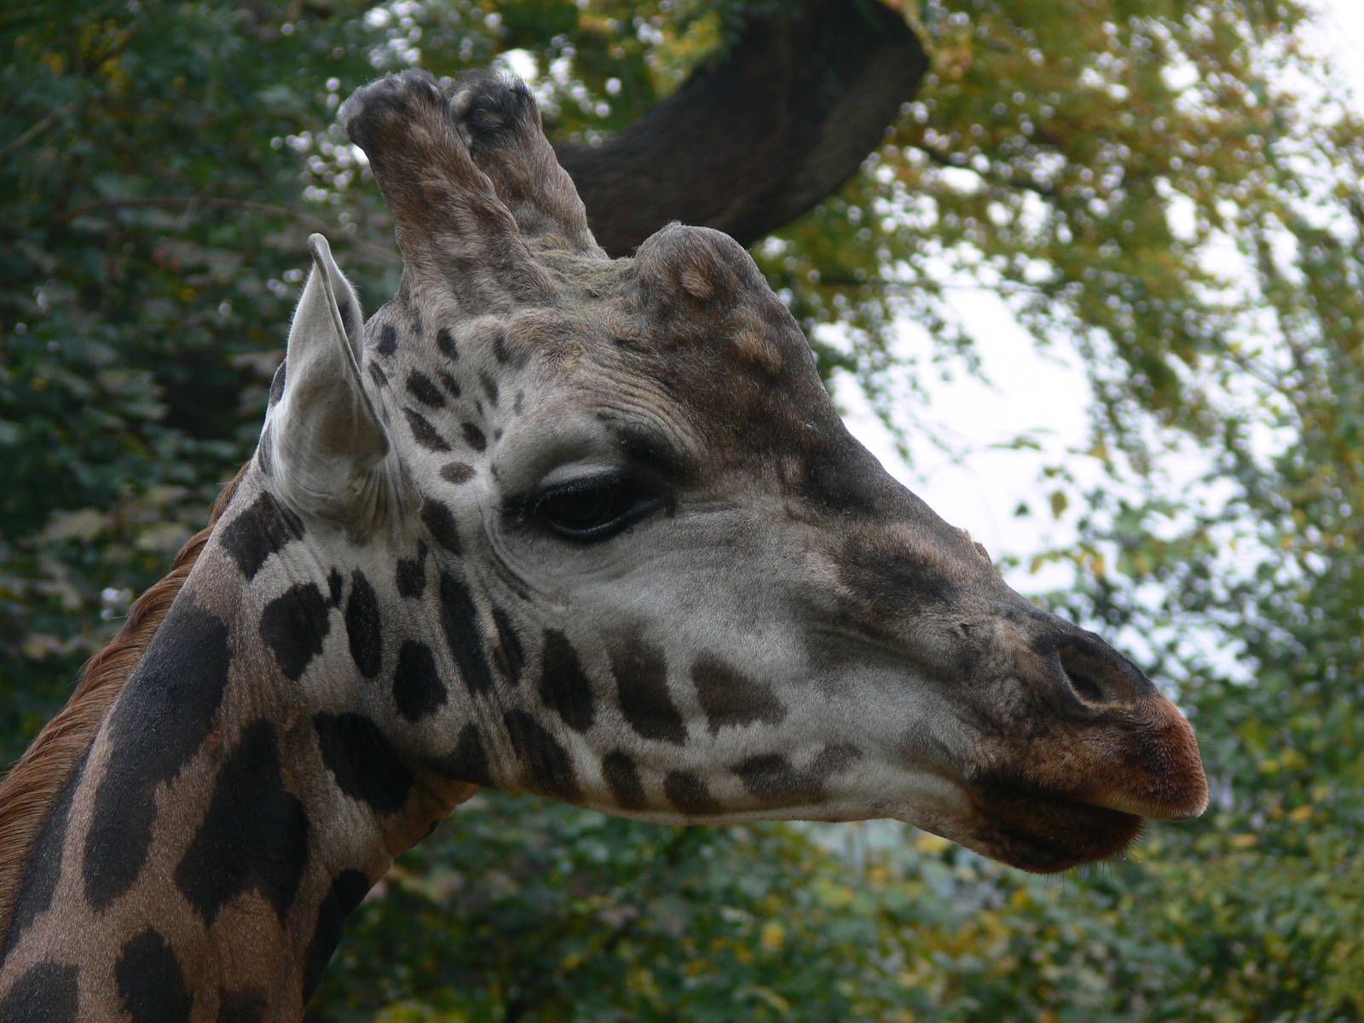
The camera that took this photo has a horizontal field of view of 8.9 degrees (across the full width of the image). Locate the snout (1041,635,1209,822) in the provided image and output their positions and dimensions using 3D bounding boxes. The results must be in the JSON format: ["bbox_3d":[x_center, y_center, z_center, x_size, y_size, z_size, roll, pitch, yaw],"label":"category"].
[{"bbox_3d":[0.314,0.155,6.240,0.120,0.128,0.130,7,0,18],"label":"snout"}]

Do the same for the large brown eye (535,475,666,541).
[{"bbox_3d":[-0.059,-0.002,6.270,0.093,0.048,0.045,0,-3,9],"label":"large brown eye"}]

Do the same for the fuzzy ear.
[{"bbox_3d":[-0.254,-0.094,6.300,0.088,0.210,0.085,-4,-2,6],"label":"fuzzy ear"}]

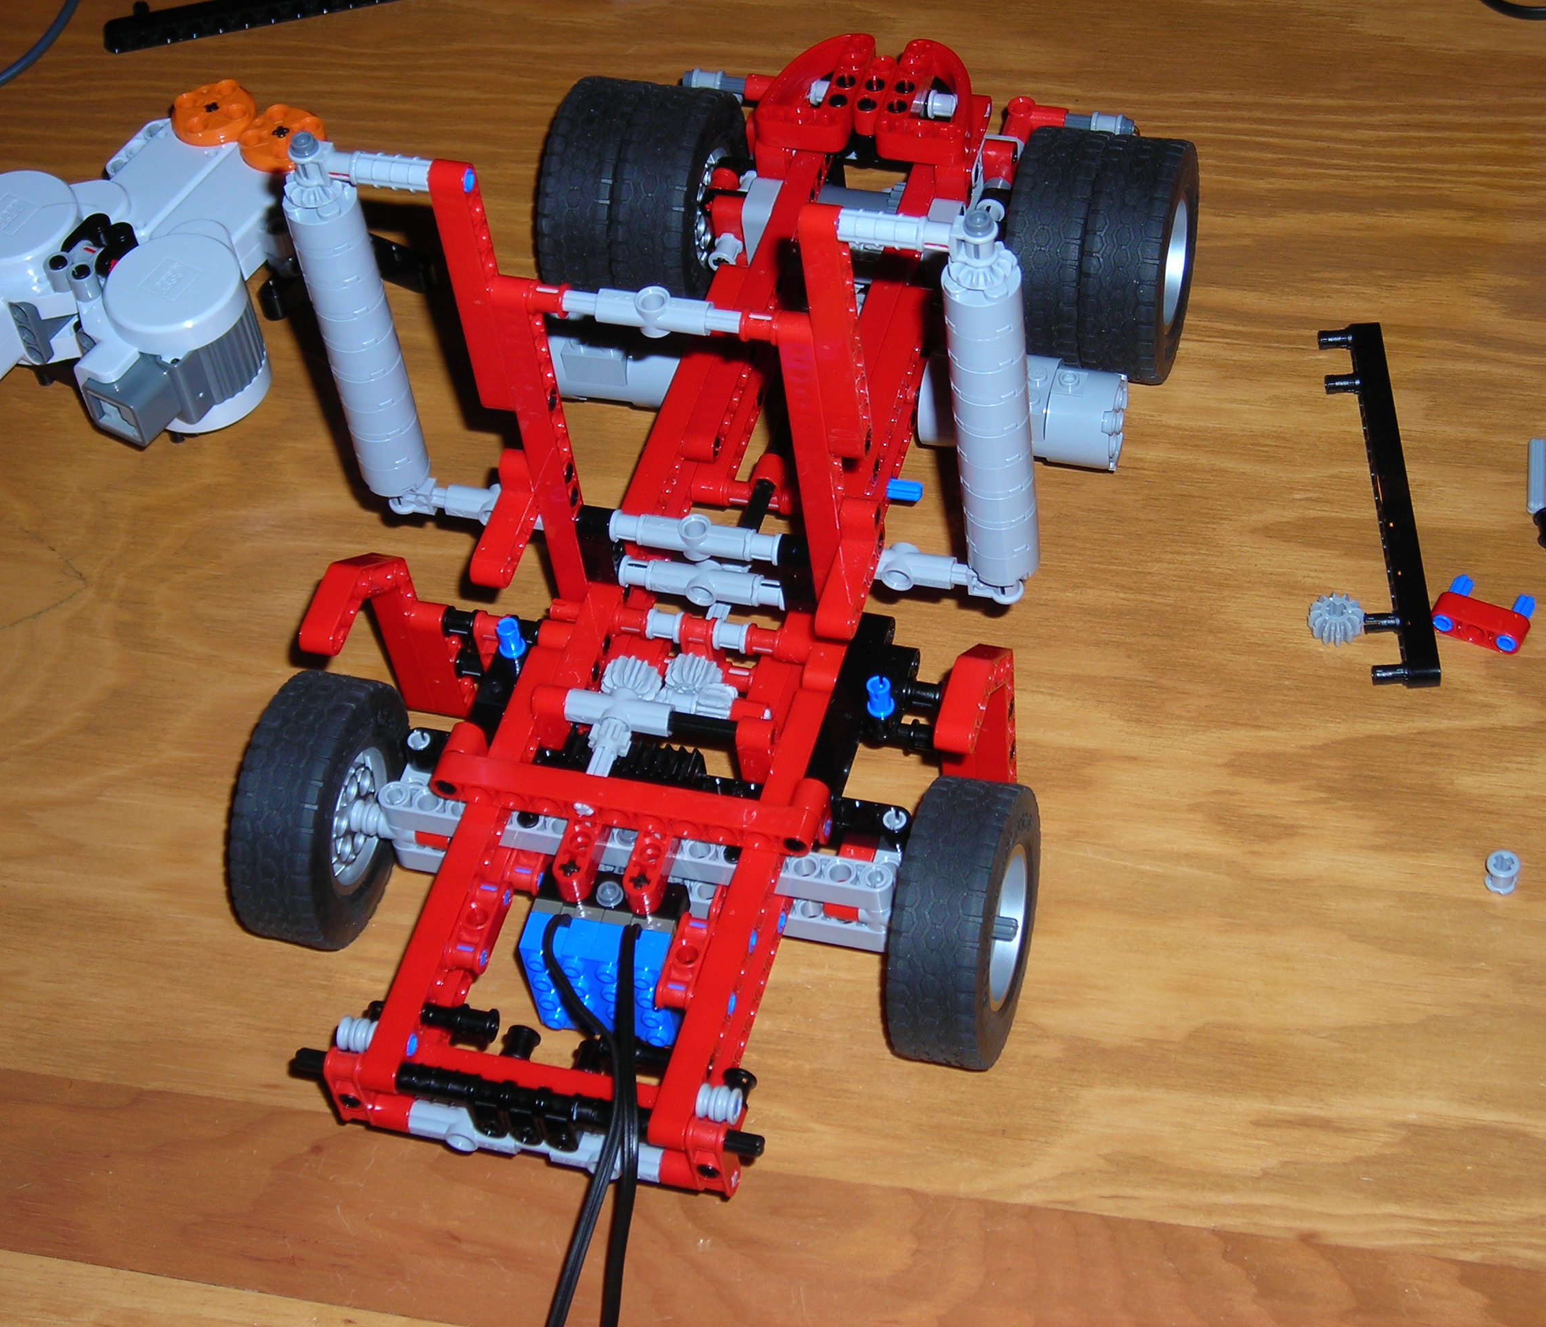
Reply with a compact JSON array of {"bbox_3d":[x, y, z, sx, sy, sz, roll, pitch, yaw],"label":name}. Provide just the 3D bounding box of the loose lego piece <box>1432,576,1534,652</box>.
[{"bbox_3d":[0.172,-0.013,0.801,0.024,0.007,0.016,20,56,23],"label":"loose lego piece"}]

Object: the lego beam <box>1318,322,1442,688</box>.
[{"bbox_3d":[0.150,-0.041,0.827,0.016,0.007,0.119,-4,50,4],"label":"lego beam"}]

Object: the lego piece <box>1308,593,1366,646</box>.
[{"bbox_3d":[0.136,-0.011,0.804,0.014,0.008,0.014,8,52,15],"label":"lego piece"}]

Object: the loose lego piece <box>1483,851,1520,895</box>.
[{"bbox_3d":[0.165,0.047,0.752,0.007,0.008,0.007,8,52,15],"label":"loose lego piece"}]

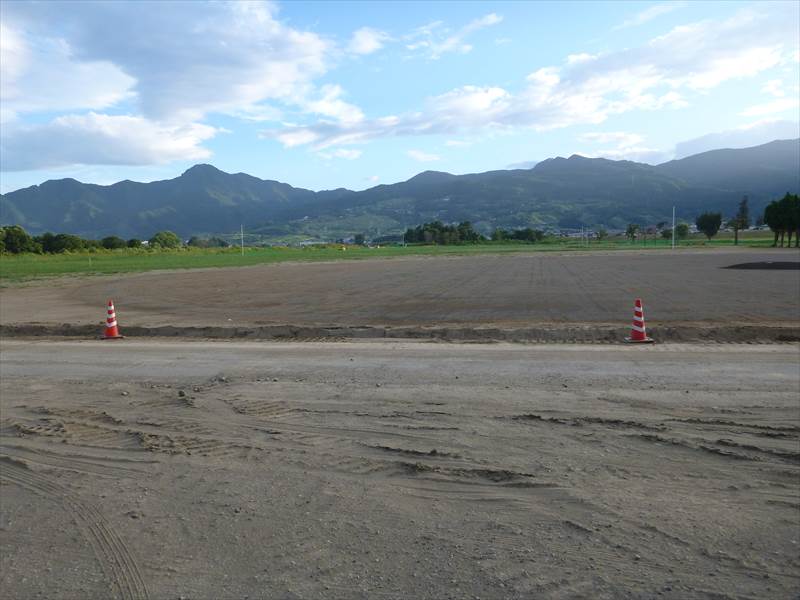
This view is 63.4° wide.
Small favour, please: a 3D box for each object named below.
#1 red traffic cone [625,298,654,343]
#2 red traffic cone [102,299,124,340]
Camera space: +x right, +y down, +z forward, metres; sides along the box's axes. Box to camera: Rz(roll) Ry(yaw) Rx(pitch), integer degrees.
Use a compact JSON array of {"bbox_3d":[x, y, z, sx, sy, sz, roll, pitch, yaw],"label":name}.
[{"bbox_3d":[3.953,0.329,10.689,0.385,0.700,0.385,-2,5,8],"label":"red traffic cone"},{"bbox_3d":[-5.230,0.332,11.718,0.385,0.700,0.385,-3,6,-27],"label":"red traffic cone"}]

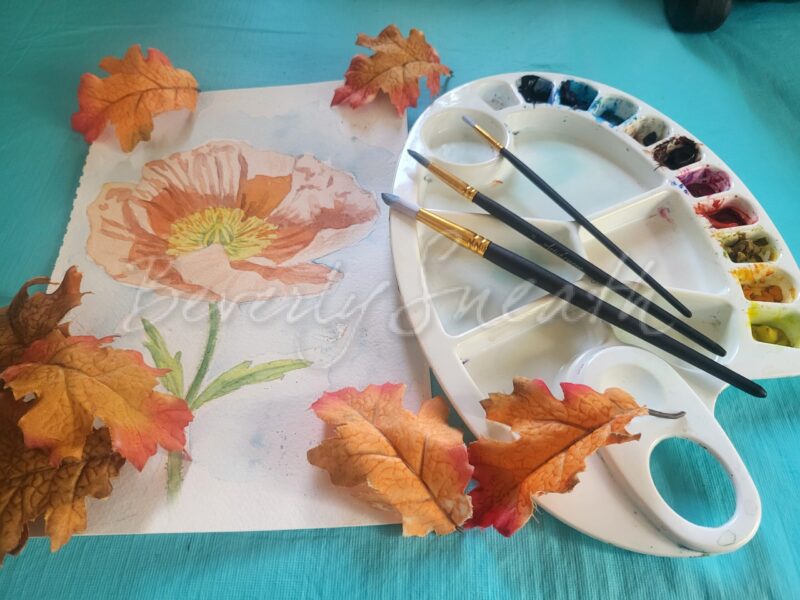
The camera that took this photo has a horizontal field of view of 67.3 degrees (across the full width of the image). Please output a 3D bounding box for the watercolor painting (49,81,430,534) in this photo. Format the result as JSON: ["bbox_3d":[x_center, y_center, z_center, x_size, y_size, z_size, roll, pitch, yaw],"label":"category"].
[{"bbox_3d":[-0.099,-0.024,0.363,0.224,0.004,0.307,-4,59,1],"label":"watercolor painting"}]

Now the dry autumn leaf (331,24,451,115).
[{"bbox_3d":[-0.009,-0.163,0.412,0.084,0.029,0.075,-8,60,-2],"label":"dry autumn leaf"}]

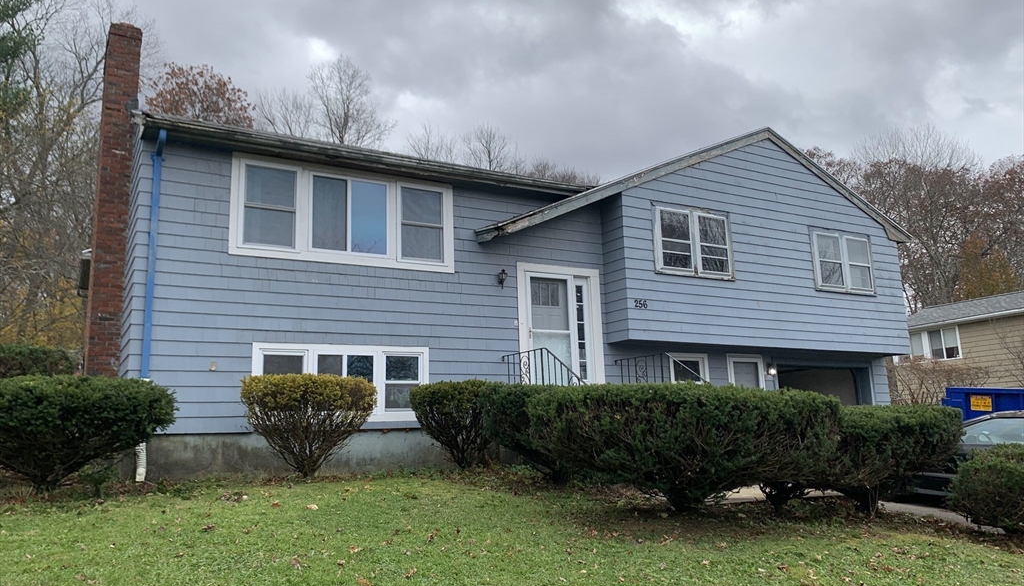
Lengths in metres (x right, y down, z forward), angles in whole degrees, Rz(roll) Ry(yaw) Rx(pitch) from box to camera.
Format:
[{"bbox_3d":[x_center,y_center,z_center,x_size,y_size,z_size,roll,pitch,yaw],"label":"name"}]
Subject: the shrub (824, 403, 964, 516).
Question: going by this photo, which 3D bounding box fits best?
[{"bbox_3d":[4.121,1.787,8.321,1.304,1.116,1.238,-1,-10,-3],"label":"shrub"}]

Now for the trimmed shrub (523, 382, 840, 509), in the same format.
[{"bbox_3d":[1.797,1.640,8.127,3.352,1.282,1.400,-1,-10,-3],"label":"trimmed shrub"}]

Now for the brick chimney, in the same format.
[{"bbox_3d":[-6.058,-0.682,11.595,0.430,6.600,1.300,4,-12,-30],"label":"brick chimney"}]

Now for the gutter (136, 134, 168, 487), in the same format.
[{"bbox_3d":[-4.357,0.104,9.298,0.110,4.240,0.620,4,-12,-30],"label":"gutter"}]

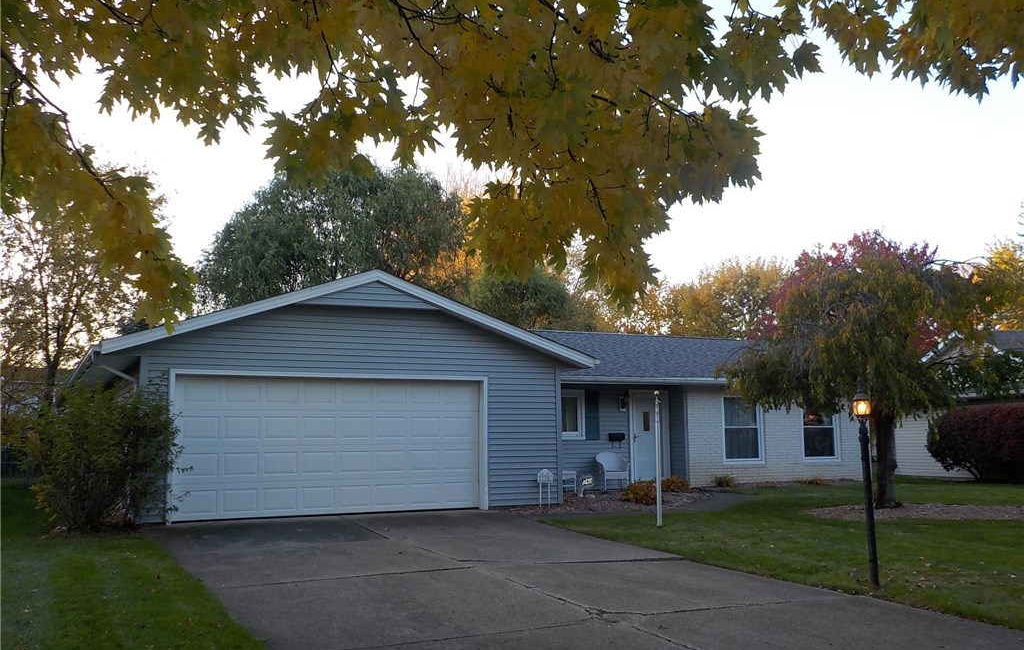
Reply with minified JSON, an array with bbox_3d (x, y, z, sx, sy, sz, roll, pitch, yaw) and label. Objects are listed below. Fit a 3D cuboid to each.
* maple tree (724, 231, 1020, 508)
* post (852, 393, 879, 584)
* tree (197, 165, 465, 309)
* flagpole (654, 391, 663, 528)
[{"bbox_3d":[6.402,0.733,15.832,5.200,4.918,5.000,-4,-8,22],"label":"maple tree"},{"bbox_3d":[3.415,1.550,8.475,0.185,1.847,0.185,-4,-8,21],"label":"post"},{"bbox_3d":[-6.912,-0.361,33.798,10.200,11.823,9.800,1,-8,-12],"label":"tree"},{"bbox_3d":[2.081,1.916,12.730,0.085,1.922,0.085,-2,-8,9],"label":"flagpole"}]

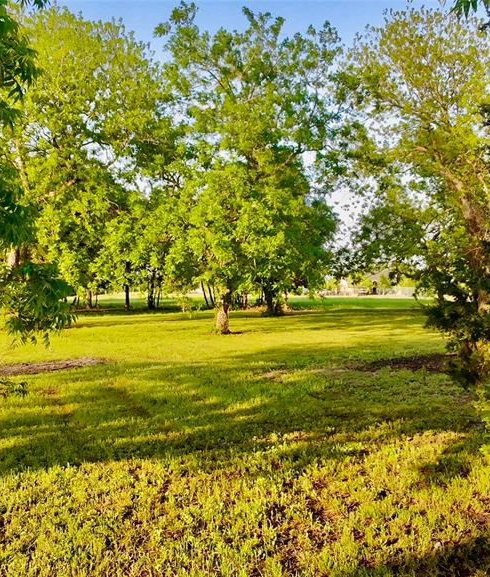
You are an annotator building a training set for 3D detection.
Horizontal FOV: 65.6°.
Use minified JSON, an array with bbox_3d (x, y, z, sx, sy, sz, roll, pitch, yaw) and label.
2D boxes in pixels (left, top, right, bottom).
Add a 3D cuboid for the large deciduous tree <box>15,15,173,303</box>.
[{"bbox_3d":[-8.005,-6.846,20.500,8.517,16.495,8.000,0,0,0],"label":"large deciduous tree"}]

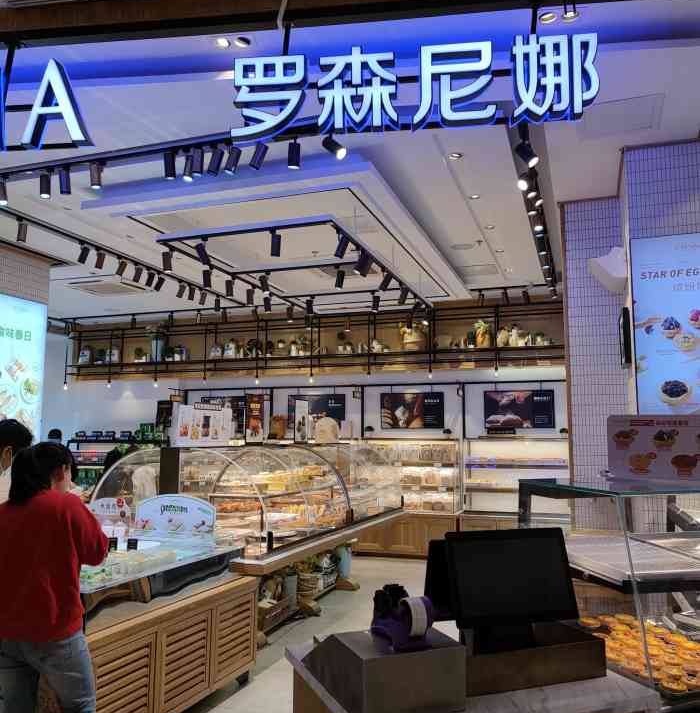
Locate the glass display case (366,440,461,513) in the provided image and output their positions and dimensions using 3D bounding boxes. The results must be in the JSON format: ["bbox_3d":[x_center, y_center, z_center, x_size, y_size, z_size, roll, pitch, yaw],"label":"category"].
[{"bbox_3d":[0.851,1.646,9.331,1.360,0.990,0.480,-2,-8,19],"label":"glass display case"}]

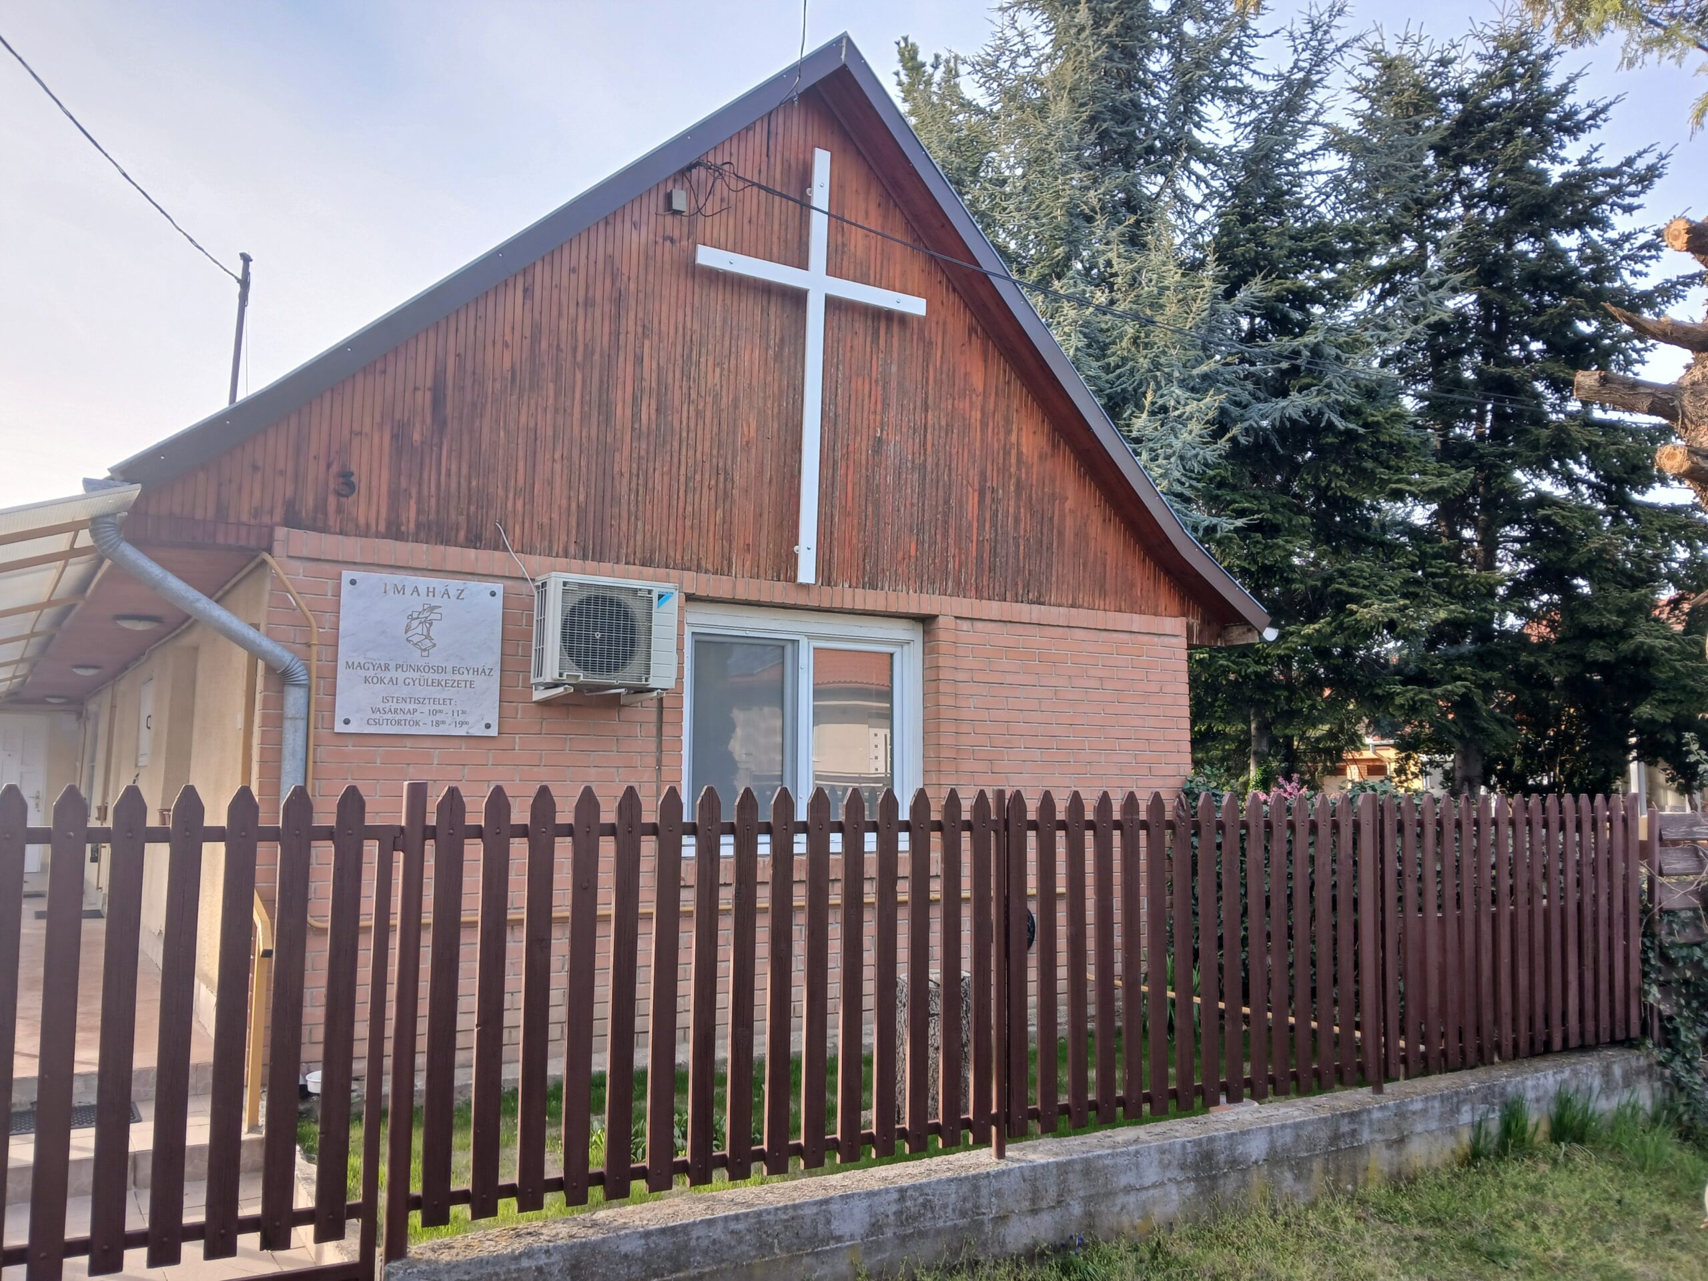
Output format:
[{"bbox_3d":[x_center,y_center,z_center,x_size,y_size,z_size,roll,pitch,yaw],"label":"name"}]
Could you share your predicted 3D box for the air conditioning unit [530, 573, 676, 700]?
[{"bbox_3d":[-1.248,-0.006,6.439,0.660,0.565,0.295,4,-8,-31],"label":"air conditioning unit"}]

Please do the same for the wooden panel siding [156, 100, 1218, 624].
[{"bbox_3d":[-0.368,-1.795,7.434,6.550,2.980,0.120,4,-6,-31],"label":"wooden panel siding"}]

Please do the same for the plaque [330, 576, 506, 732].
[{"bbox_3d":[-2.087,0.076,6.190,0.760,0.760,0.040,4,-8,-31],"label":"plaque"}]

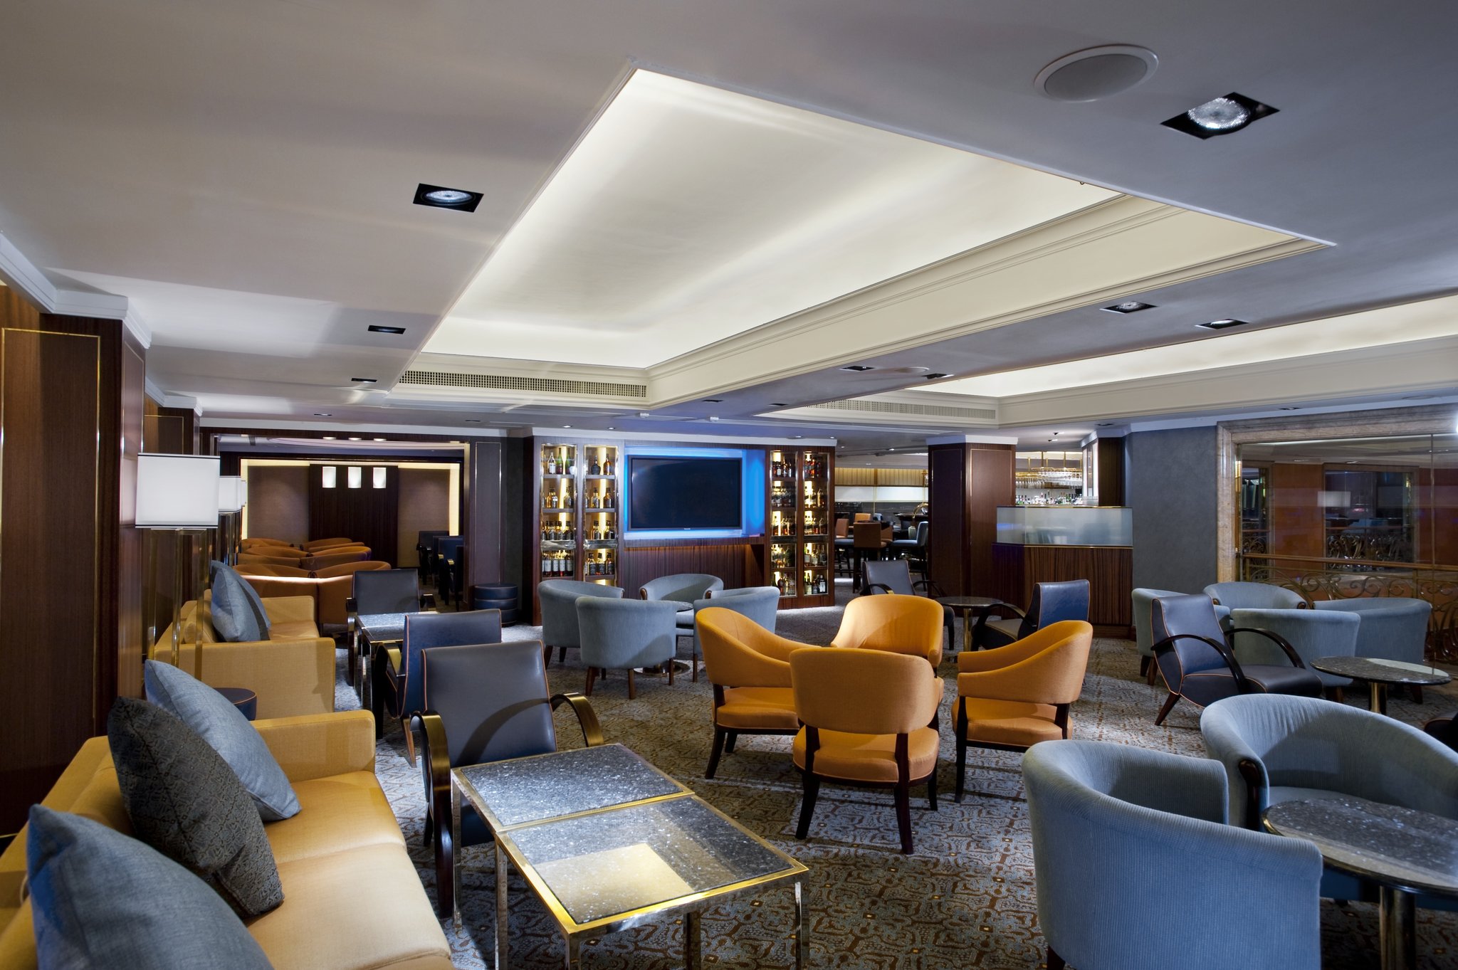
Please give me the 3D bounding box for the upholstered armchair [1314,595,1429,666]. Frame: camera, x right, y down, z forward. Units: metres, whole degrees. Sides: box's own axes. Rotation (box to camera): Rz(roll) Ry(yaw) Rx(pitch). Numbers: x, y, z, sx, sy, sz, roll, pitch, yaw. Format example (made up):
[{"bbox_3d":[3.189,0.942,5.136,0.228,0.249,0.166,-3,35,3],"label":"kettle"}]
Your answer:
[{"bbox_3d":[4.783,1.203,6.048,0.690,0.731,0.720,0,-1,24],"label":"upholstered armchair"}]

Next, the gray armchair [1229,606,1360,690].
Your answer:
[{"bbox_3d":[3.966,1.196,5.634,0.704,0.694,0.663,0,-1,21],"label":"gray armchair"}]

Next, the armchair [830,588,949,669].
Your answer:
[{"bbox_3d":[0.979,1.124,4.906,0.630,0.852,0.660,0,-1,17],"label":"armchair"}]

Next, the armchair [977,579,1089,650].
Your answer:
[{"bbox_3d":[2.354,1.136,6.370,0.602,0.817,0.755,0,-1,-28],"label":"armchair"}]

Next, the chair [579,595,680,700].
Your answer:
[{"bbox_3d":[-0.782,1.194,6.138,0.720,0.731,0.690,0,-1,17],"label":"chair"}]

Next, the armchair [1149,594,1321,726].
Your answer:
[{"bbox_3d":[3.050,1.131,4.968,0.645,0.848,0.735,0,-1,-29],"label":"armchair"}]

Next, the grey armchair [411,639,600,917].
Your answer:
[{"bbox_3d":[-0.876,1.097,3.182,0.602,0.817,0.755,0,-1,-27],"label":"grey armchair"}]

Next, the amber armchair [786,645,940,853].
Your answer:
[{"bbox_3d":[0.641,1.096,3.675,0.612,0.837,0.643,0,-1,17],"label":"amber armchair"}]

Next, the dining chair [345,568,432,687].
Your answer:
[{"bbox_3d":[-2.719,1.119,6.492,0.607,0.817,0.755,0,-1,-27],"label":"dining chair"}]

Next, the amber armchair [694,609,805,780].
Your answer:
[{"bbox_3d":[0.217,1.098,4.318,0.643,0.842,0.612,0,-1,15],"label":"amber armchair"}]

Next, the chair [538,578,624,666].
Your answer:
[{"bbox_3d":[-1.311,1.189,6.930,0.653,0.694,0.694,0,-1,17],"label":"chair"}]

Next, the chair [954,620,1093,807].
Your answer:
[{"bbox_3d":[1.489,1.117,4.137,0.660,0.852,0.630,0,-1,17],"label":"chair"}]

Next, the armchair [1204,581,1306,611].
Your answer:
[{"bbox_3d":[4.466,1.209,6.910,0.704,0.694,0.663,0,-1,27],"label":"armchair"}]

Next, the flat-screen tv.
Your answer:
[{"bbox_3d":[-0.556,0.114,10.401,1.615,0.937,0.100,0,-1,-28],"label":"flat-screen tv"}]

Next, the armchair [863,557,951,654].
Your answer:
[{"bbox_3d":[1.723,1.156,7.819,0.645,0.848,0.735,0,-1,-29],"label":"armchair"}]

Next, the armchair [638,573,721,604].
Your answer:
[{"bbox_3d":[-0.430,1.208,7.519,0.720,0.731,0.690,0,-1,16],"label":"armchair"}]

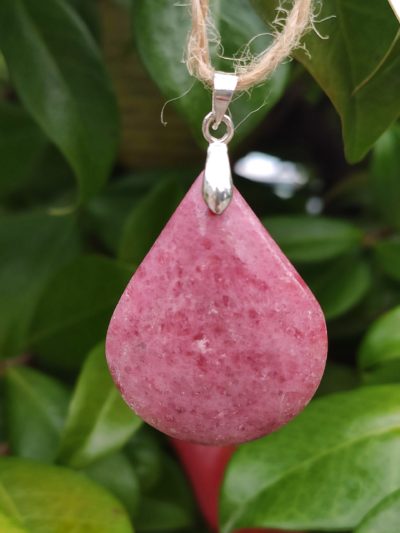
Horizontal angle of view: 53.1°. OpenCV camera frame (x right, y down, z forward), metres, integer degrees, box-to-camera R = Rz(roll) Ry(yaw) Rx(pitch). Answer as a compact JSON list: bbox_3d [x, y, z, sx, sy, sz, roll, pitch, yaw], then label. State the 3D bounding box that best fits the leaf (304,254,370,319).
[{"bbox_3d":[0.089,0.017,0.270,0.064,0.036,0.012,-32,-20,-25],"label":"leaf"}]

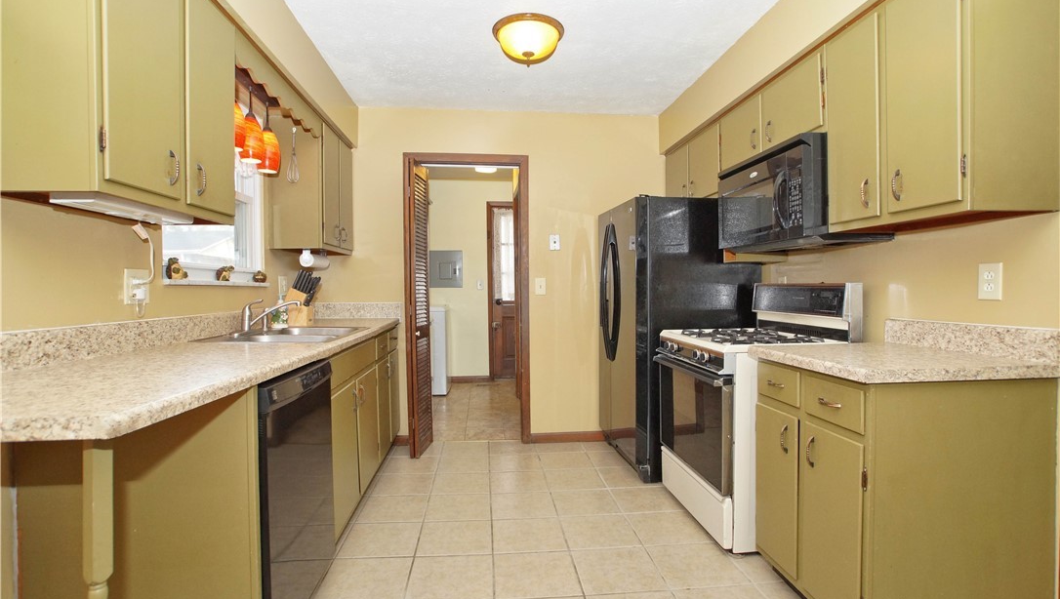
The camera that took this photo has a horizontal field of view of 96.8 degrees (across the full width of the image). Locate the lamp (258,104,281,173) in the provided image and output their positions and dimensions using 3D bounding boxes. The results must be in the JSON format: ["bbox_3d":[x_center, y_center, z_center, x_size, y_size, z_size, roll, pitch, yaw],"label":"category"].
[{"bbox_3d":[-1.321,-0.814,2.377,0.108,0.340,0.108,0,1,-5],"label":"lamp"}]

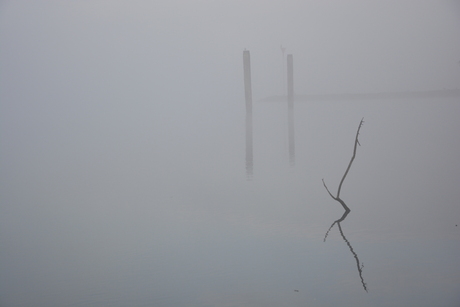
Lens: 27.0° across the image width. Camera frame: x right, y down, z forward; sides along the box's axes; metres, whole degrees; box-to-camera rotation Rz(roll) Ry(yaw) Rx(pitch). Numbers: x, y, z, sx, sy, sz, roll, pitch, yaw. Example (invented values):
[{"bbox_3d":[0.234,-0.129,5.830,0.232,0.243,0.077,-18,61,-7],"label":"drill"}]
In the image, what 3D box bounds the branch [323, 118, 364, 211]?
[{"bbox_3d":[1.362,0.132,11.500,0.500,1.100,0.300,-1,4,0],"label":"branch"}]

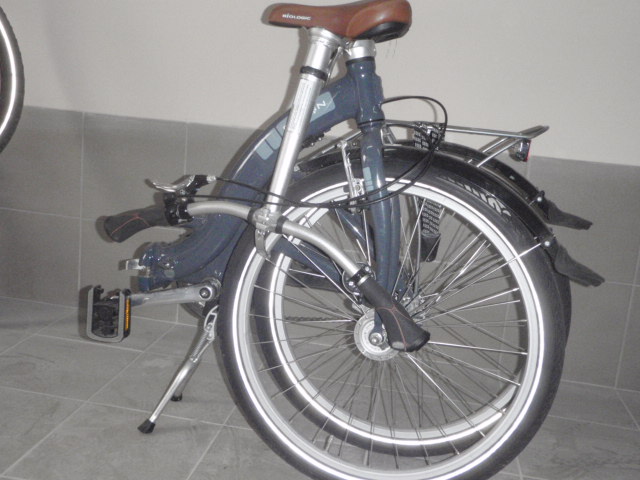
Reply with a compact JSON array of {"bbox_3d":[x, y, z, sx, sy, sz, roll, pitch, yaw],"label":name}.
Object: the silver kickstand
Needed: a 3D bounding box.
[{"bbox_3d":[-0.274,0.250,1.357,0.138,0.262,0.165,7,13,6],"label":"silver kickstand"}]

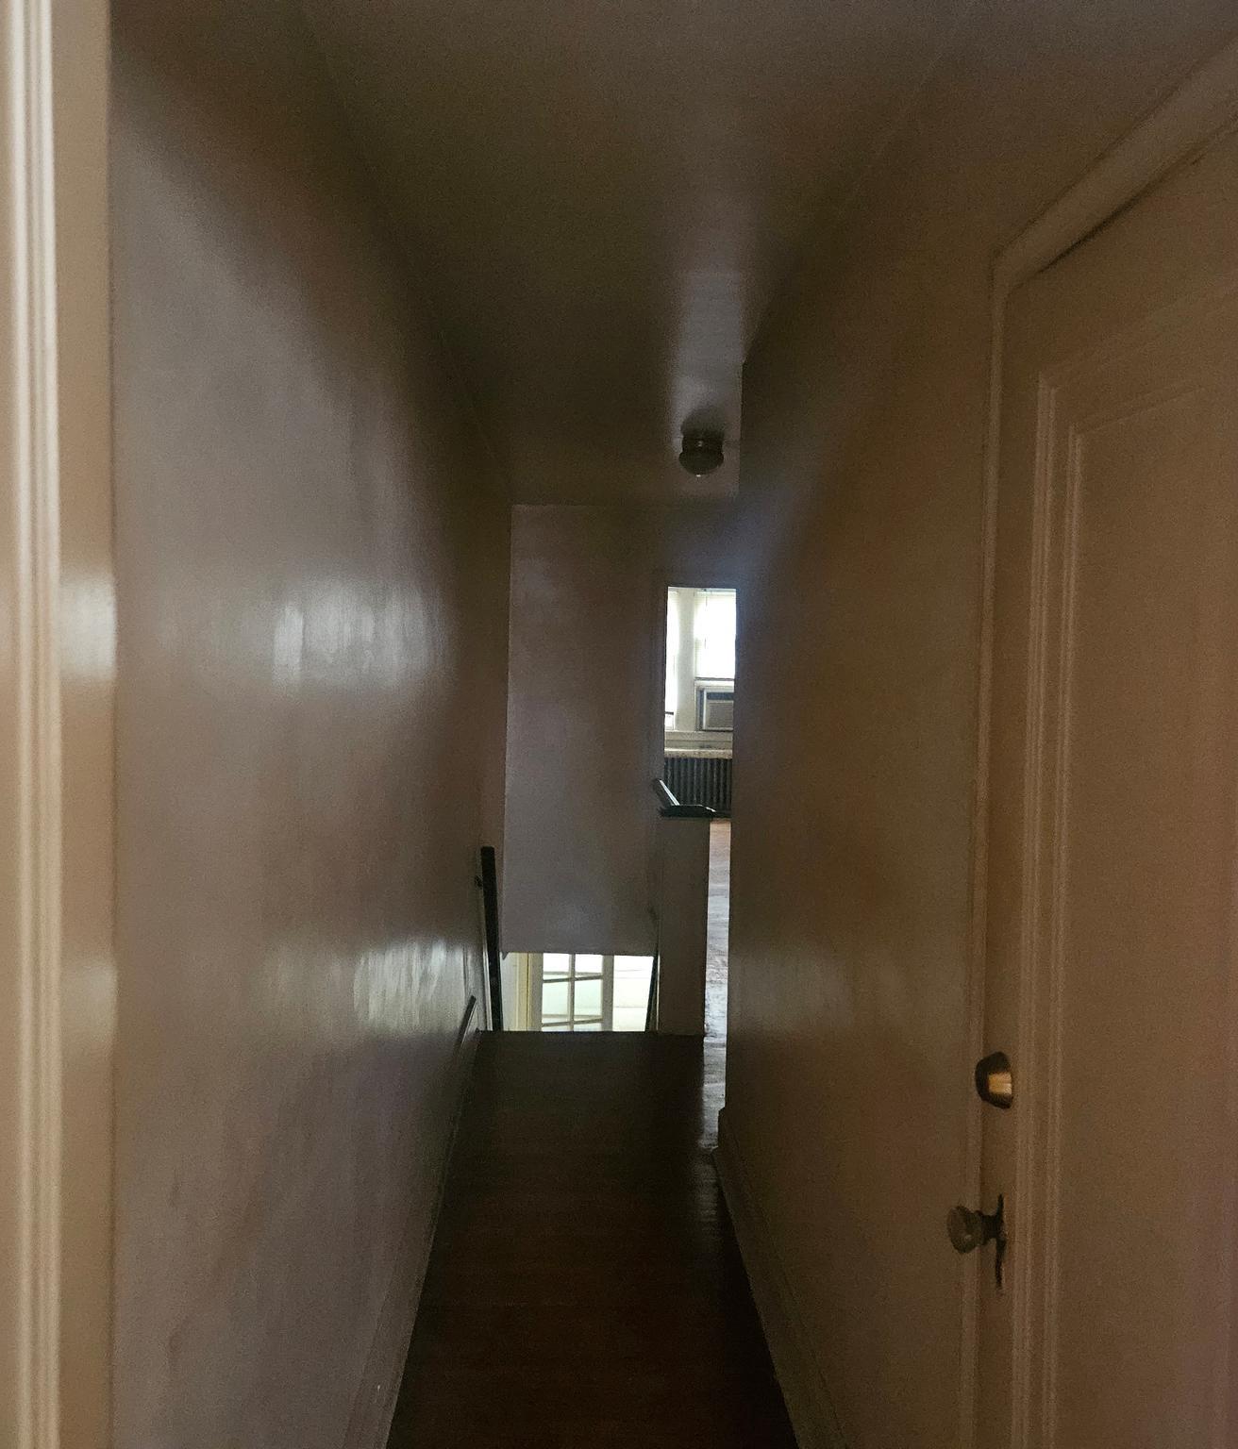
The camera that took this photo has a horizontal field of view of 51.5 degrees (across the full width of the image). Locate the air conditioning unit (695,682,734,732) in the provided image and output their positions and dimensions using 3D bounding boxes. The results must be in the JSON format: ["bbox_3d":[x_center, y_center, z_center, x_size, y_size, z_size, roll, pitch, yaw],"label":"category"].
[{"bbox_3d":[1.108,-0.154,12.814,0.580,0.386,0.480,1,4,-2],"label":"air conditioning unit"}]

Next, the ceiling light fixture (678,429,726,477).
[{"bbox_3d":[0.342,-1.104,5.274,0.183,0.172,0.183,1,4,-2],"label":"ceiling light fixture"}]

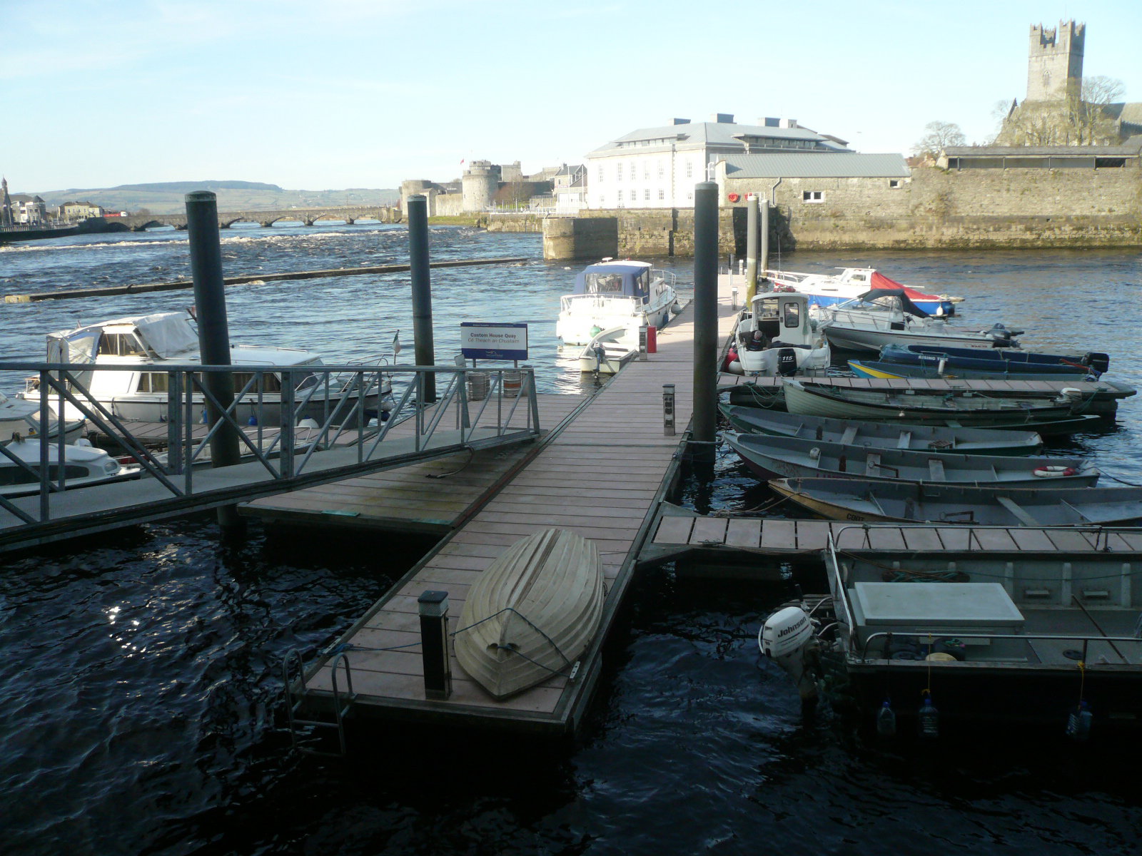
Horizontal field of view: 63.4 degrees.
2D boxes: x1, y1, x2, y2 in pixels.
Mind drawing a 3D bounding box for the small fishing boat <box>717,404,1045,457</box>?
[{"bbox_3d":[5.316,0.199,16.307,5.400,0.850,1.500,2,14,15],"label":"small fishing boat"}]

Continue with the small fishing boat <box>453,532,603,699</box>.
[{"bbox_3d":[-0.408,1.864,10.019,1.380,0.540,3.250,1,14,9],"label":"small fishing boat"}]

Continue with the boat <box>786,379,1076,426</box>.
[{"bbox_3d":[7.986,-0.602,20.940,6.150,0.950,1.600,2,14,16],"label":"boat"}]

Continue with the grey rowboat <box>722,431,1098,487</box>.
[{"bbox_3d":[5.192,0.627,14.486,5.500,0.850,1.680,2,14,14],"label":"grey rowboat"}]

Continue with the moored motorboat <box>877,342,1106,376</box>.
[{"bbox_3d":[10.380,-1.519,22.925,5.200,1.100,1.550,2,14,16],"label":"moored motorboat"}]

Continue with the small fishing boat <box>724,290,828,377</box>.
[{"bbox_3d":[6.421,-2.903,27.833,2.450,2.600,6.100,2,14,13],"label":"small fishing boat"}]

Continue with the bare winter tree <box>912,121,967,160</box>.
[{"bbox_3d":[65.930,-48.412,166.474,10.000,13.000,10.000,1,13,13],"label":"bare winter tree"}]

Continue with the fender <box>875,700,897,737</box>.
[{"bbox_3d":[2.602,2.403,7.620,0.160,0.320,0.160,1,13,13],"label":"fender"}]

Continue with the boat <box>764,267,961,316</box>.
[{"bbox_3d":[12.540,-5.892,40.424,7.700,2.400,2.500,3,14,19],"label":"boat"}]

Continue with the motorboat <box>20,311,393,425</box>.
[{"bbox_3d":[-7.505,-1.078,19.782,7.900,2.850,2.700,1,13,12],"label":"motorboat"}]

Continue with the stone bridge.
[{"bbox_3d":[-129.585,-87.754,385.000,117.000,7.200,10.000,-1,14,2],"label":"stone bridge"}]

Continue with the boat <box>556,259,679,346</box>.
[{"bbox_3d":[2.073,-4.773,34.248,2.800,3.000,7.400,3,14,18],"label":"boat"}]

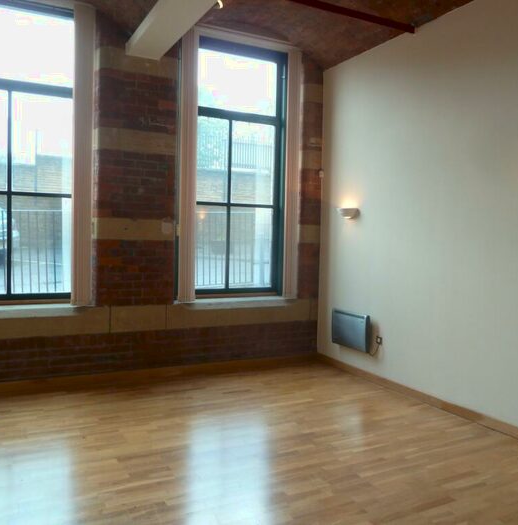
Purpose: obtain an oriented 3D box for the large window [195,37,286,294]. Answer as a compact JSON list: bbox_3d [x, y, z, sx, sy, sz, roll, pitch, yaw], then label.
[{"bbox_3d":[-0.267,-1.136,6.311,1.419,3.107,0.150,0,2,-26],"label":"large window"}]

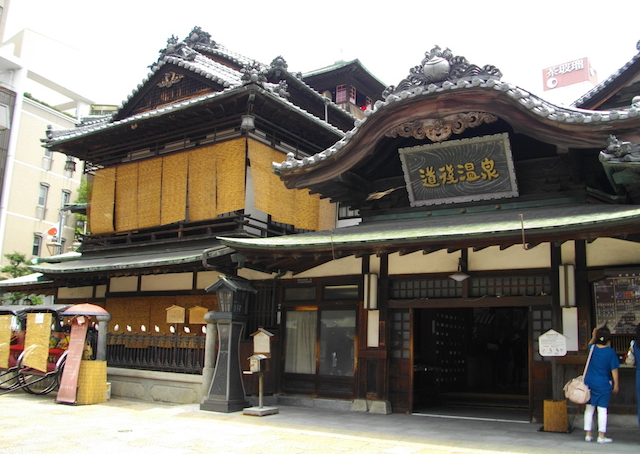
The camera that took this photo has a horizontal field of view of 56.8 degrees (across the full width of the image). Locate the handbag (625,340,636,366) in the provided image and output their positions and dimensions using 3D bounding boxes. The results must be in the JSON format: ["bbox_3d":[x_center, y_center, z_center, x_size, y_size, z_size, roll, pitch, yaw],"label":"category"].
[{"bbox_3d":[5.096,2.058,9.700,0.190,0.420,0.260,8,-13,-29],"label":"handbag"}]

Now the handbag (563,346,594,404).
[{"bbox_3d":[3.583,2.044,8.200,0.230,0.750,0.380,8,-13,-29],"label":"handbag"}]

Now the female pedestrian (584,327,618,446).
[{"bbox_3d":[3.919,2.189,8.250,0.480,1.570,0.380,-5,-13,32],"label":"female pedestrian"}]

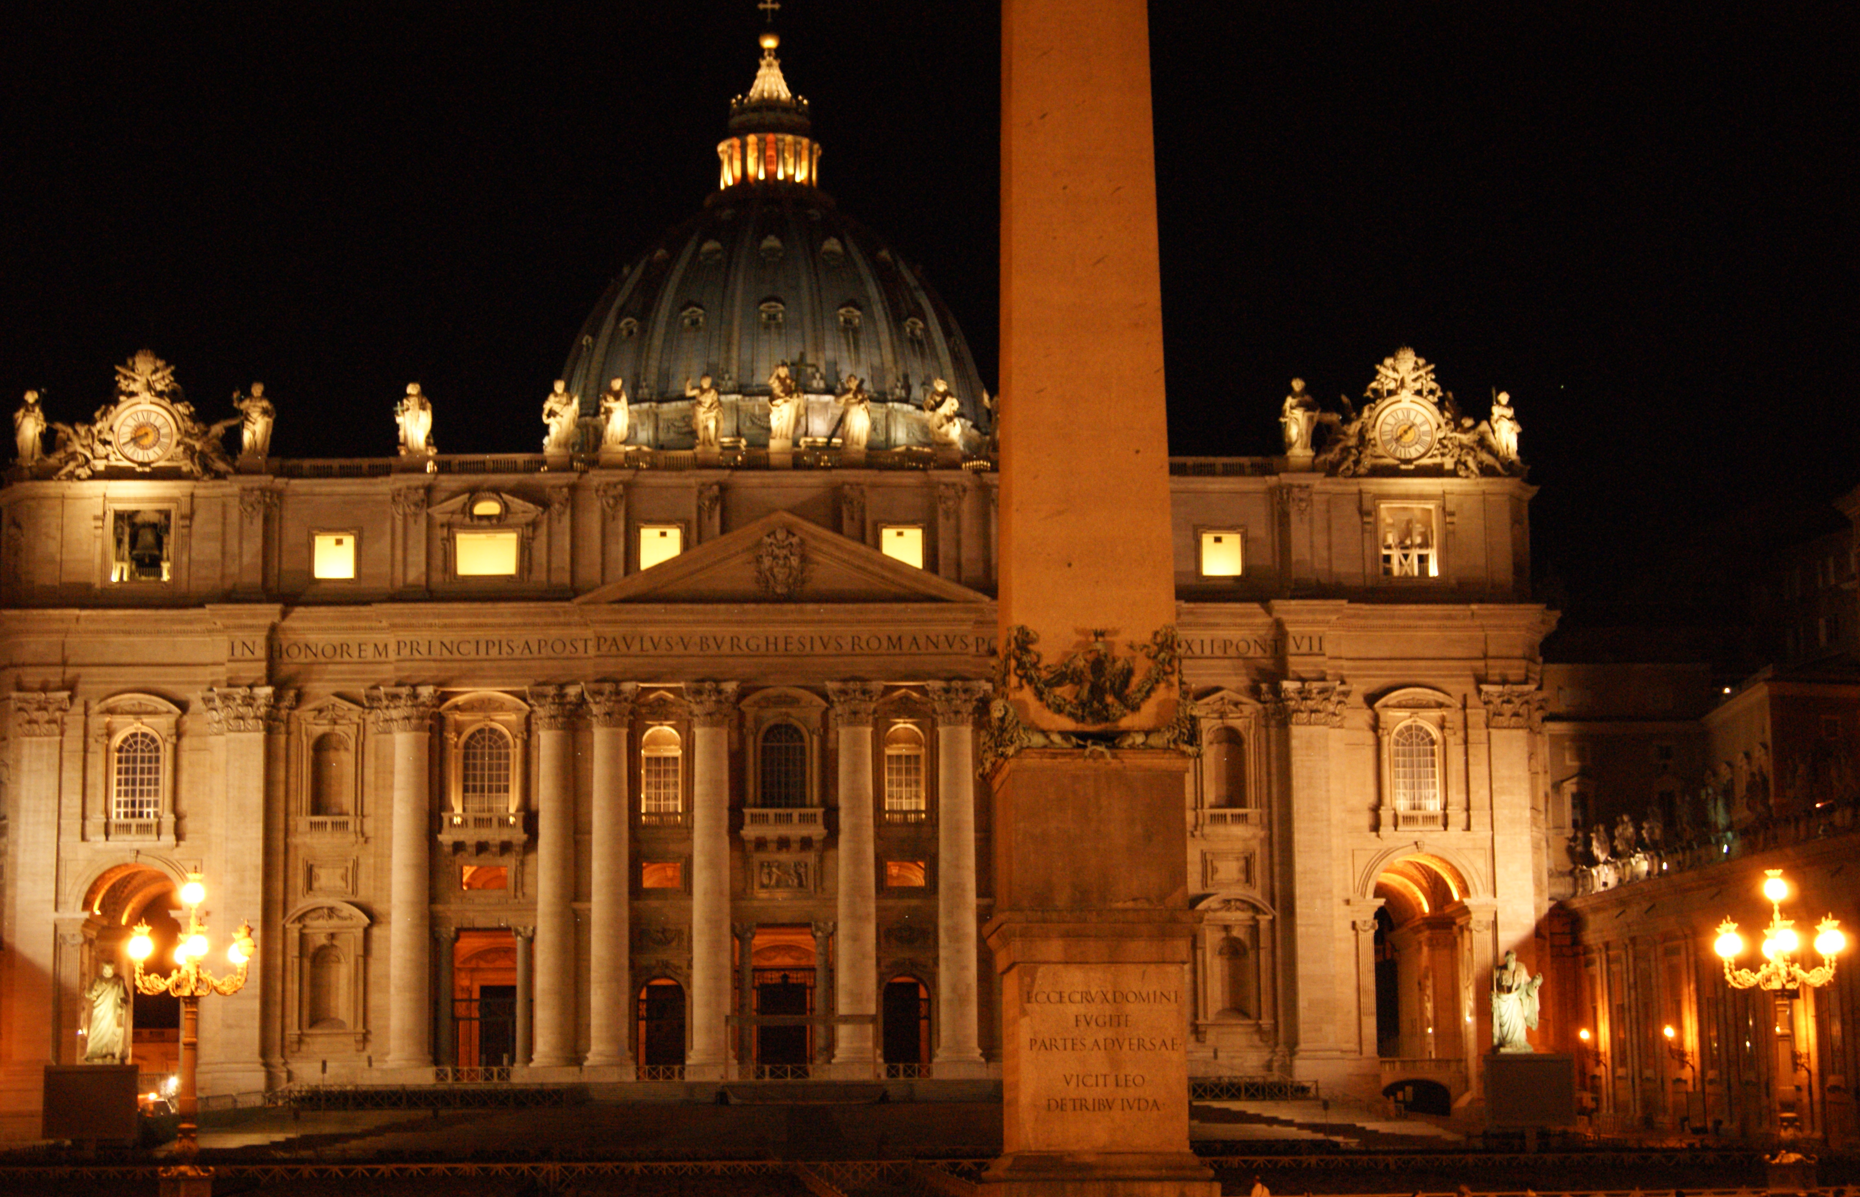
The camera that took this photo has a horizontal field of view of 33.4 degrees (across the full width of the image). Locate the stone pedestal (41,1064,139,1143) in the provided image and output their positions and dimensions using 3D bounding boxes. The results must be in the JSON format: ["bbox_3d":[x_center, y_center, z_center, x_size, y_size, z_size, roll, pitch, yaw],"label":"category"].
[{"bbox_3d":[-44.424,26.861,163.985,4.400,4.221,4.200,0,-10,-3],"label":"stone pedestal"}]

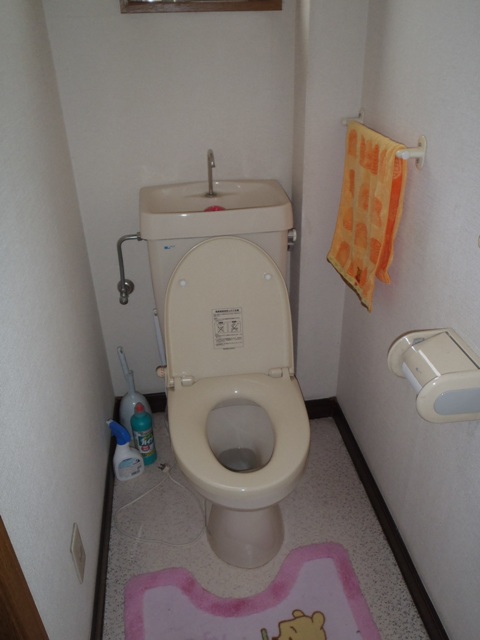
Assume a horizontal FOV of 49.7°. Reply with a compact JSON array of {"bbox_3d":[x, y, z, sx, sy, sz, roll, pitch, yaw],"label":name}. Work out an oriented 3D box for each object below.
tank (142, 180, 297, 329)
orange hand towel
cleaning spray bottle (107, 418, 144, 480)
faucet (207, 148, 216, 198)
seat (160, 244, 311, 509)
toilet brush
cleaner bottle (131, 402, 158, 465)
[{"bbox_3d":[-0.073,-0.171,1.606,0.420,0.440,0.250,-5,31,-6],"label":"tank"},{"bbox_3d":[0.302,-0.267,1.305,0.075,0.410,0.360,-5,31,-6],"label":"orange hand towel"},{"bbox_3d":[-0.378,0.425,1.725,0.108,0.220,0.058,-17,34,-24],"label":"cleaning spray bottle"},{"bbox_3d":[-0.082,-0.409,1.462,0.026,0.138,0.065,-5,31,-6],"label":"faucet"},{"bbox_3d":[-0.015,0.103,1.308,0.370,0.475,0.520,-5,31,-6],"label":"seat"},{"bbox_3d":[-0.383,0.261,1.827,0.105,0.400,0.110,-5,31,-6],"label":"toilet brush"},{"bbox_3d":[-0.328,0.382,1.775,0.072,0.240,0.068,-16,33,-23],"label":"cleaner bottle"}]

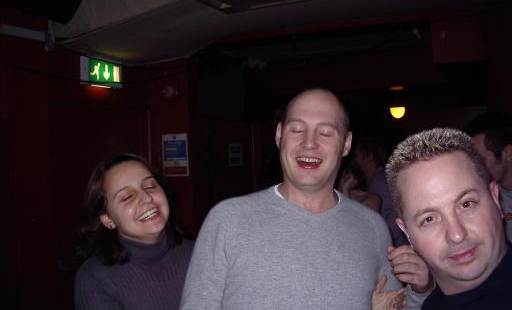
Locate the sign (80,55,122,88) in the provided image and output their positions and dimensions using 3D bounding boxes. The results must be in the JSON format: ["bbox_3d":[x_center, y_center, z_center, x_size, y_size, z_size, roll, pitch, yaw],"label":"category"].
[{"bbox_3d":[-0.958,-0.507,3.500,0.072,0.170,0.345,-2,0,21],"label":"sign"}]

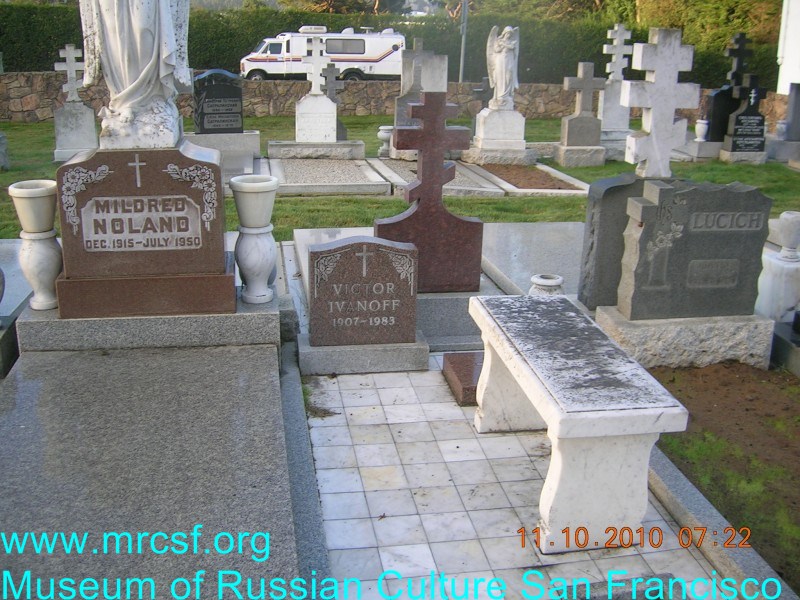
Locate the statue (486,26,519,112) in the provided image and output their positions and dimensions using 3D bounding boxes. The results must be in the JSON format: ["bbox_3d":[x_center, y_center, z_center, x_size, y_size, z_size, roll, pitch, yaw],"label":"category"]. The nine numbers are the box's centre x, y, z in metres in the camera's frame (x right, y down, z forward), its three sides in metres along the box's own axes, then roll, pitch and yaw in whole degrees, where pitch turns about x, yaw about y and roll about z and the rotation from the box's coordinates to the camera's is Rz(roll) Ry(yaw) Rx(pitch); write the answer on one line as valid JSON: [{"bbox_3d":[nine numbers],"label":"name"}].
[{"bbox_3d":[1.286,-2.888,10.100,0.382,1.001,0.289,-1,19,-10],"label":"statue"}]

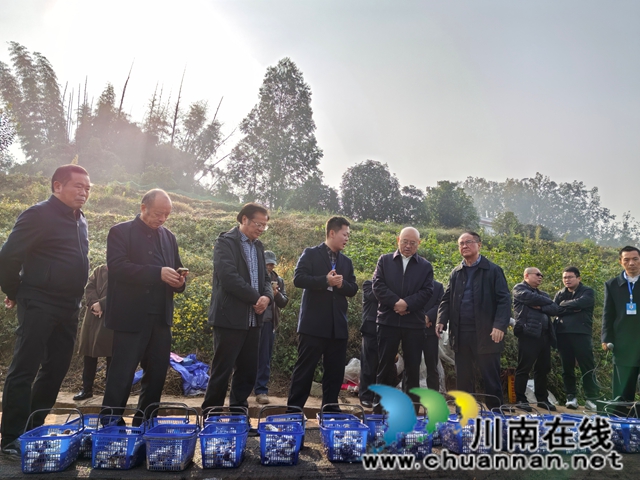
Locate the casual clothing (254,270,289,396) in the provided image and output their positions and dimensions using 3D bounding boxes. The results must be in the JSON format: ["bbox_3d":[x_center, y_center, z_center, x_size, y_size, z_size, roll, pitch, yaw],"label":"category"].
[{"bbox_3d":[-0.561,1.008,5.440,0.500,1.360,0.360,9,-14,-27],"label":"casual clothing"}]

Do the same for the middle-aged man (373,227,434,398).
[{"bbox_3d":[0.774,0.752,4.609,0.580,1.740,0.380,1,-12,4],"label":"middle-aged man"}]

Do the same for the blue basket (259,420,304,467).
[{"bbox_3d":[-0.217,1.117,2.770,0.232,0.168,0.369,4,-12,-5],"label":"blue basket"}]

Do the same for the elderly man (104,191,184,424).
[{"bbox_3d":[-1.234,0.449,3.530,0.450,1.700,0.530,-7,-15,37],"label":"elderly man"}]

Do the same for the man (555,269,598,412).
[{"bbox_3d":[3.037,1.142,5.910,0.540,1.670,0.380,-4,-14,29],"label":"man"}]

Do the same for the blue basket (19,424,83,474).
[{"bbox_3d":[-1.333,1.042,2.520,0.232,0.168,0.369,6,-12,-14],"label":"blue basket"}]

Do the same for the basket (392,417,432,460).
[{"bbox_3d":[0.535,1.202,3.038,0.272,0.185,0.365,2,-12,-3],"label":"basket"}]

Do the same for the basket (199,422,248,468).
[{"bbox_3d":[-0.510,1.102,2.671,0.238,0.164,0.347,2,-13,-5],"label":"basket"}]

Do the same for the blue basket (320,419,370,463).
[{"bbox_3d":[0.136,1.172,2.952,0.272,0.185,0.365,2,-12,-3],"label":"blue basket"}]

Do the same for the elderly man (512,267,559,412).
[{"bbox_3d":[2.551,1.142,5.910,0.520,1.670,0.400,8,-13,-24],"label":"elderly man"}]

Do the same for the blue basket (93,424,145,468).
[{"bbox_3d":[-1.039,1.074,2.599,0.238,0.164,0.347,4,-13,-11],"label":"blue basket"}]

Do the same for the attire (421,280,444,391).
[{"bbox_3d":[1.195,1.037,5.768,0.500,1.660,0.330,-1,-12,11],"label":"attire"}]

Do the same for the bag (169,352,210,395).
[{"bbox_3d":[-1.440,1.495,5.550,0.530,0.500,0.420,1,-13,0],"label":"bag"}]

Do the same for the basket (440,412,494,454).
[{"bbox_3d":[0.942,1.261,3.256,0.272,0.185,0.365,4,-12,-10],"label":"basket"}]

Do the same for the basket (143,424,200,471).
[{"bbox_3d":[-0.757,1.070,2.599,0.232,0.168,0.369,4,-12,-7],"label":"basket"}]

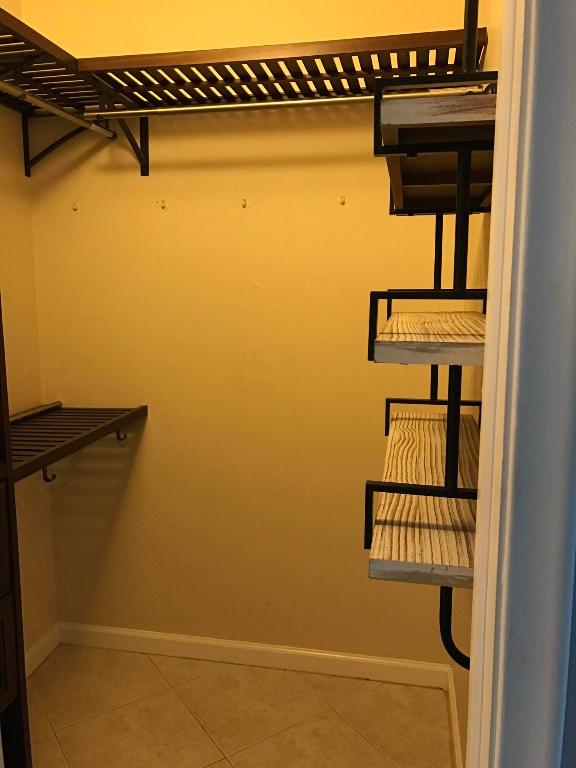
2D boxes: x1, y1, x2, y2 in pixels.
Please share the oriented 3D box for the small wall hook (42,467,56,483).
[{"bbox_3d":[-0.706,0.267,1.840,0.042,0.052,0.012,2,9,11],"label":"small wall hook"}]

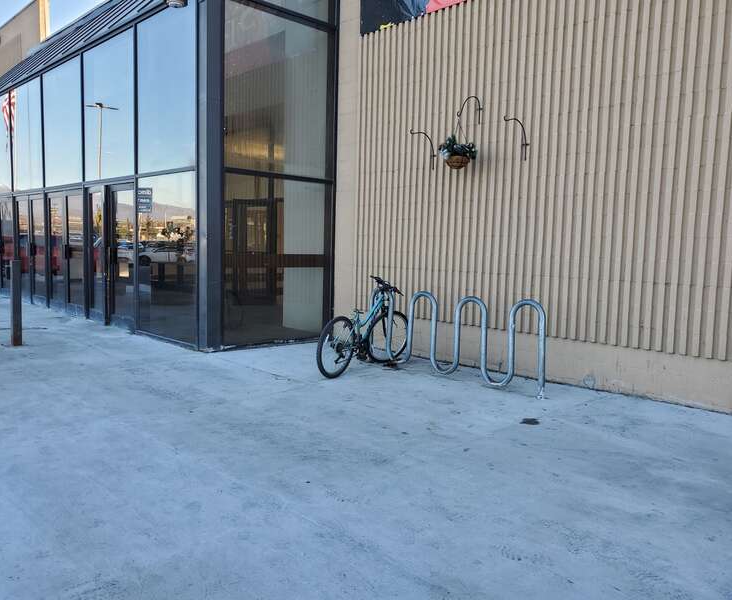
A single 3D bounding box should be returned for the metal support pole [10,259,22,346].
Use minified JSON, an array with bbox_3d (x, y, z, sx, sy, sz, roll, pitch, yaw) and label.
[{"bbox_3d":[-4.229,0.034,7.271,0.098,1.040,0.098,7,8,44],"label":"metal support pole"}]

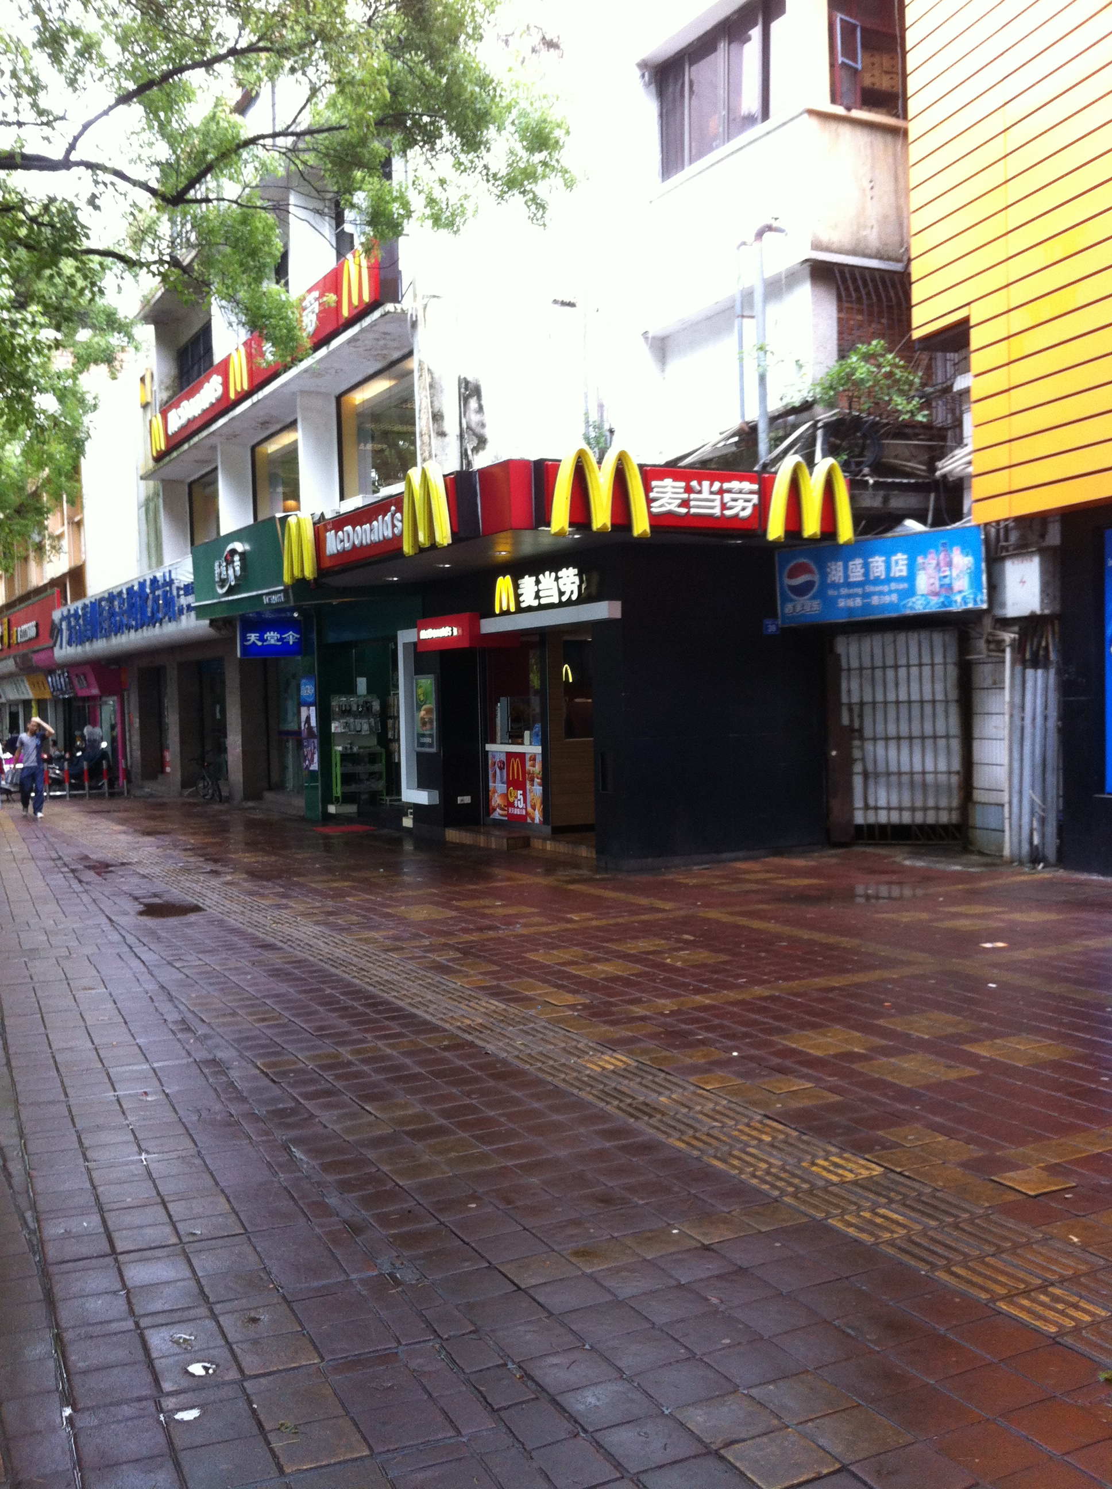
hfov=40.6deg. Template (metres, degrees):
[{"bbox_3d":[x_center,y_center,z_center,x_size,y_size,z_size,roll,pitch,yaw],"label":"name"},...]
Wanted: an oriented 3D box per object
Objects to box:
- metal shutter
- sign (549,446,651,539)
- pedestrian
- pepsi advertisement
[{"bbox_3d":[3.435,-0.077,15.100,1.285,2.088,0.060,0,2,32],"label":"metal shutter"},{"bbox_3d":[0.383,-2.136,12.814,0.861,0.716,0.180,-2,2,-27],"label":"sign"},{"bbox_3d":[-8.668,0.382,25.000,0.565,1.678,0.420,-2,2,-22],"label":"pedestrian"},{"bbox_3d":[3.011,-1.538,13.989,2.103,0.744,0.100,-2,1,39],"label":"pepsi advertisement"}]

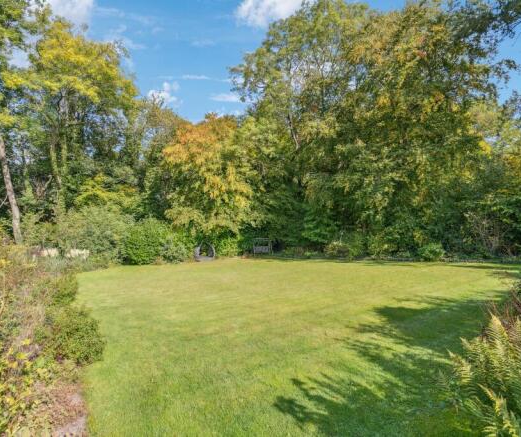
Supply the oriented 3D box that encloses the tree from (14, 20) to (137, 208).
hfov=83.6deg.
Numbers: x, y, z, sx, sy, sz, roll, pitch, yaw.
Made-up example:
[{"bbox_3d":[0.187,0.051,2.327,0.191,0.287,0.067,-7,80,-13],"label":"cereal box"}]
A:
[{"bbox_3d":[-17.000,-8.500,27.500,9.800,20.020,9.400,0,0,0],"label":"tree"}]

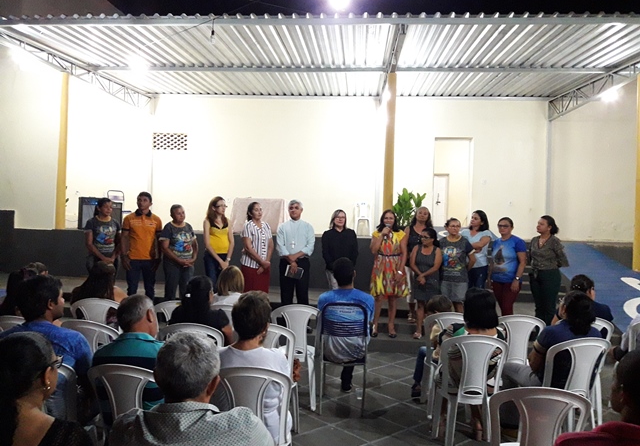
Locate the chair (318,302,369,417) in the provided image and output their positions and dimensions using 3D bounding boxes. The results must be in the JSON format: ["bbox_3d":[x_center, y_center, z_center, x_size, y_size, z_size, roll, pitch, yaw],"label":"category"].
[{"bbox_3d":[0.216,1.157,4.533,0.410,0.920,0.480,1,0,6],"label":"chair"}]

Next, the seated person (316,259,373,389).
[{"bbox_3d":[0.235,0.937,4.680,0.490,1.280,0.800,1,0,2],"label":"seated person"}]

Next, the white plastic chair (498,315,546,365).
[{"bbox_3d":[1.620,1.179,4.430,0.440,0.870,0.510,1,0,-3],"label":"white plastic chair"}]

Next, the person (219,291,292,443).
[{"bbox_3d":[-0.310,0.986,3.042,0.480,1.260,0.750,1,0,6],"label":"person"}]

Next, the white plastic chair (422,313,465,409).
[{"bbox_3d":[1.101,1.187,4.564,0.450,0.880,0.500,1,0,4],"label":"white plastic chair"}]

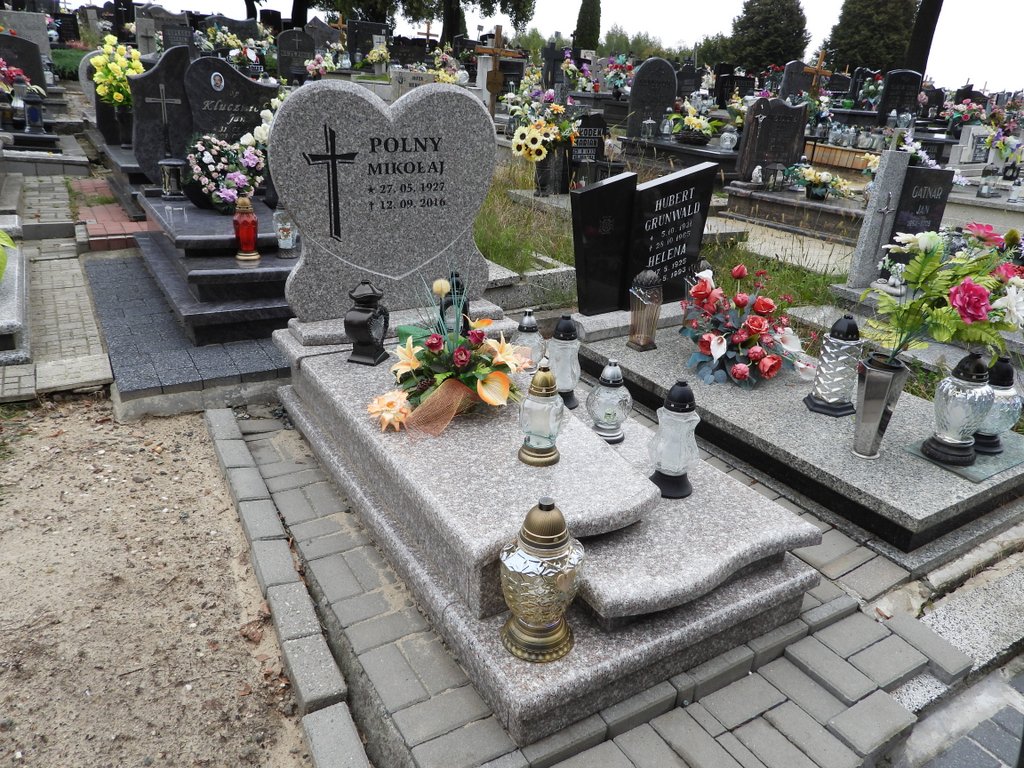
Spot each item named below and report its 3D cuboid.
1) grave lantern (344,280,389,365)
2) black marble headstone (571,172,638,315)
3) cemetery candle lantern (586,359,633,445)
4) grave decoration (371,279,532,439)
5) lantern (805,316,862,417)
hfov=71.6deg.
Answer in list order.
[{"bbox_3d":[-0.534,-0.234,2.629,0.125,0.300,0.118,8,23,14],"label":"grave lantern"},{"bbox_3d":[0.431,-0.690,3.540,0.340,0.700,0.080,-11,26,-30],"label":"black marble headstone"},{"bbox_3d":[0.314,0.049,2.274,0.146,0.266,0.146,2,23,-1],"label":"cemetery candle lantern"},{"bbox_3d":[-0.210,-0.129,2.311,0.530,0.370,0.430,-11,26,-30],"label":"grave decoration"},{"bbox_3d":[1.197,-0.078,2.593,0.180,0.357,0.162,13,25,26],"label":"lantern"}]

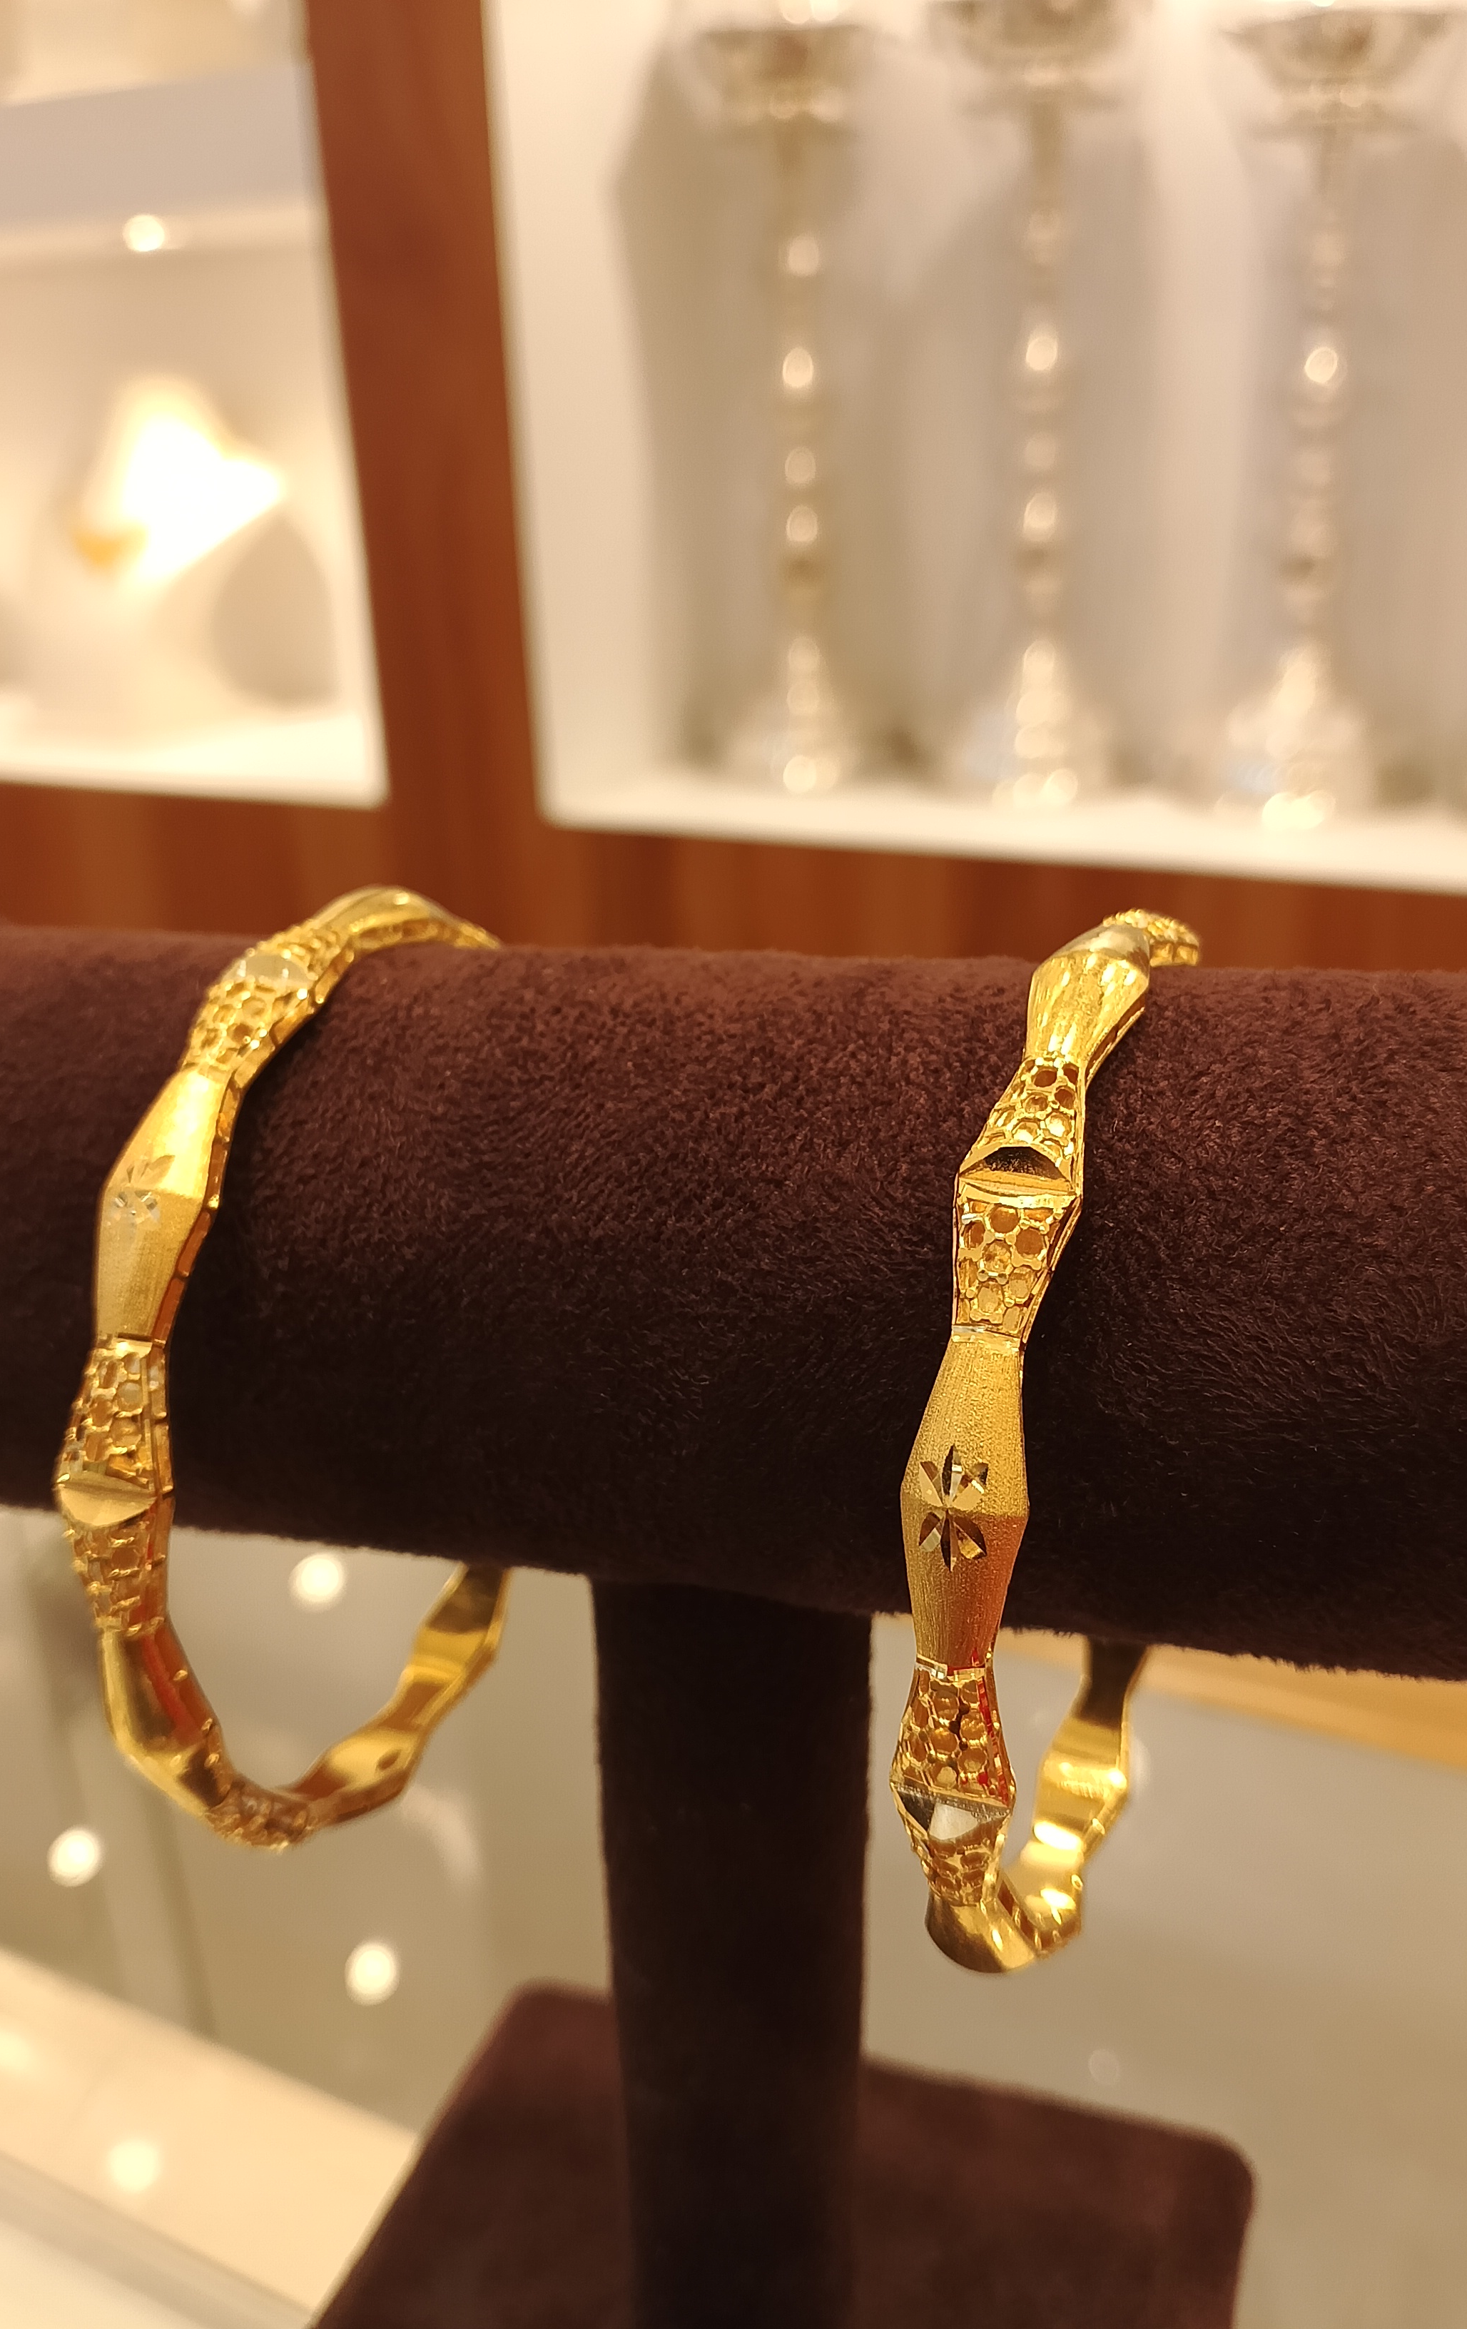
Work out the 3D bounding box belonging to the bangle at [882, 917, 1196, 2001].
[{"bbox_3d":[0.024,0.018,0.122,0.007,0.067,0.067,7,21,22],"label":"bangle"}]

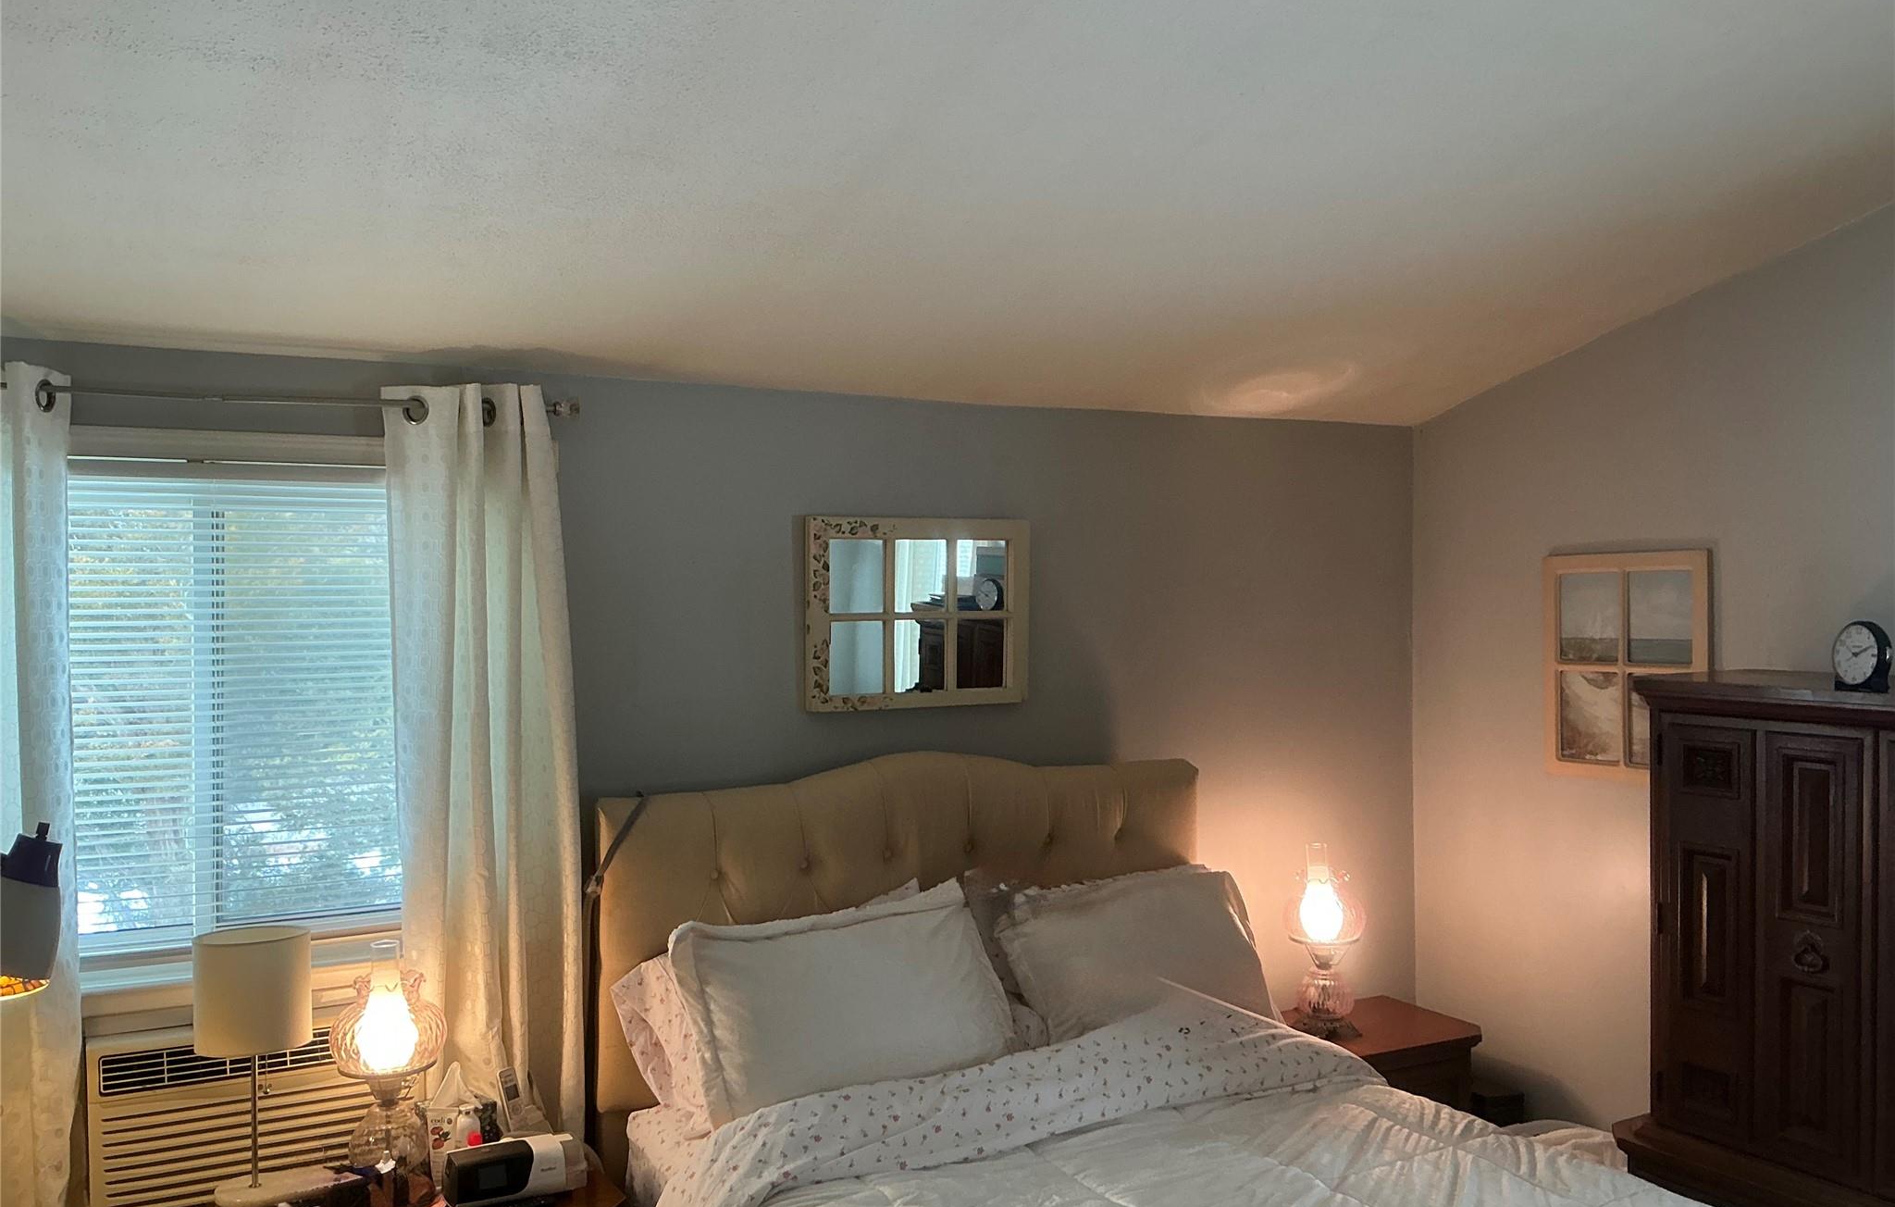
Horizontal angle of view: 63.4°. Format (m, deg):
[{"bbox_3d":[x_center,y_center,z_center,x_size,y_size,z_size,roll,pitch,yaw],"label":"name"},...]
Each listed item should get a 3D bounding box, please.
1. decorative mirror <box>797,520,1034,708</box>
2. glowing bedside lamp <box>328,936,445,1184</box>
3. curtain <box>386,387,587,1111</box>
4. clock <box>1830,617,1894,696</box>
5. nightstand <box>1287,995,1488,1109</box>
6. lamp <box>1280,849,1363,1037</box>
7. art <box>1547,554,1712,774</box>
[{"bbox_3d":[-0.065,0.024,3.698,0.580,0.453,0.040,0,0,-26],"label":"decorative mirror"},{"bbox_3d":[-1.065,0.879,2.916,0.205,0.480,0.205,0,0,-26],"label":"glowing bedside lamp"},{"bbox_3d":[-0.958,0.380,3.185,0.397,1.660,0.130,0,0,-26],"label":"curtain"},{"bbox_3d":[1.589,0.094,2.660,0.058,0.124,0.108,0,0,-8],"label":"clock"},{"bbox_3d":[1.017,1.434,3.965,0.677,0.660,0.440,0,0,-26],"label":"nightstand"},{"bbox_3d":[0.973,0.865,3.976,0.205,0.480,0.205,0,0,0],"label":"lamp"},{"bbox_3d":[1.647,0.161,3.727,0.030,0.556,0.476,0,0,-26],"label":"art"}]

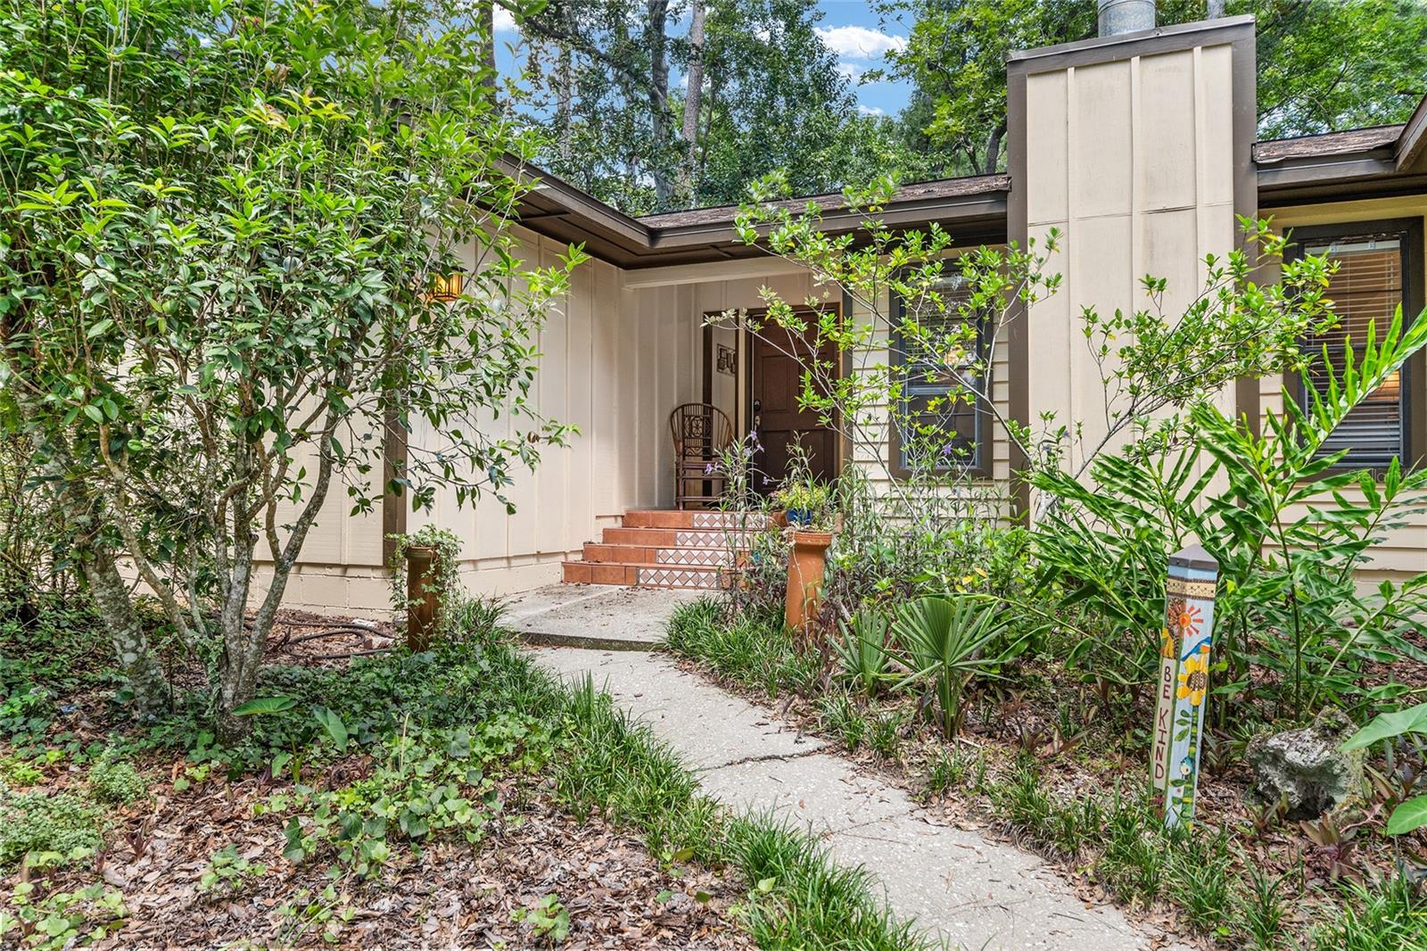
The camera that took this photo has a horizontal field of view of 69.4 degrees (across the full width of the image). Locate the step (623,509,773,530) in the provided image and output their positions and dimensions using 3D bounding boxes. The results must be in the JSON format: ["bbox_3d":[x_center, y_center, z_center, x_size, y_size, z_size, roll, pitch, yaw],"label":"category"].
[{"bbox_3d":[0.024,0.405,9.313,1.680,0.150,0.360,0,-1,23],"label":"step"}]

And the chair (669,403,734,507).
[{"bbox_3d":[-0.105,-0.173,9.850,0.580,1.030,0.580,0,-1,-10],"label":"chair"}]

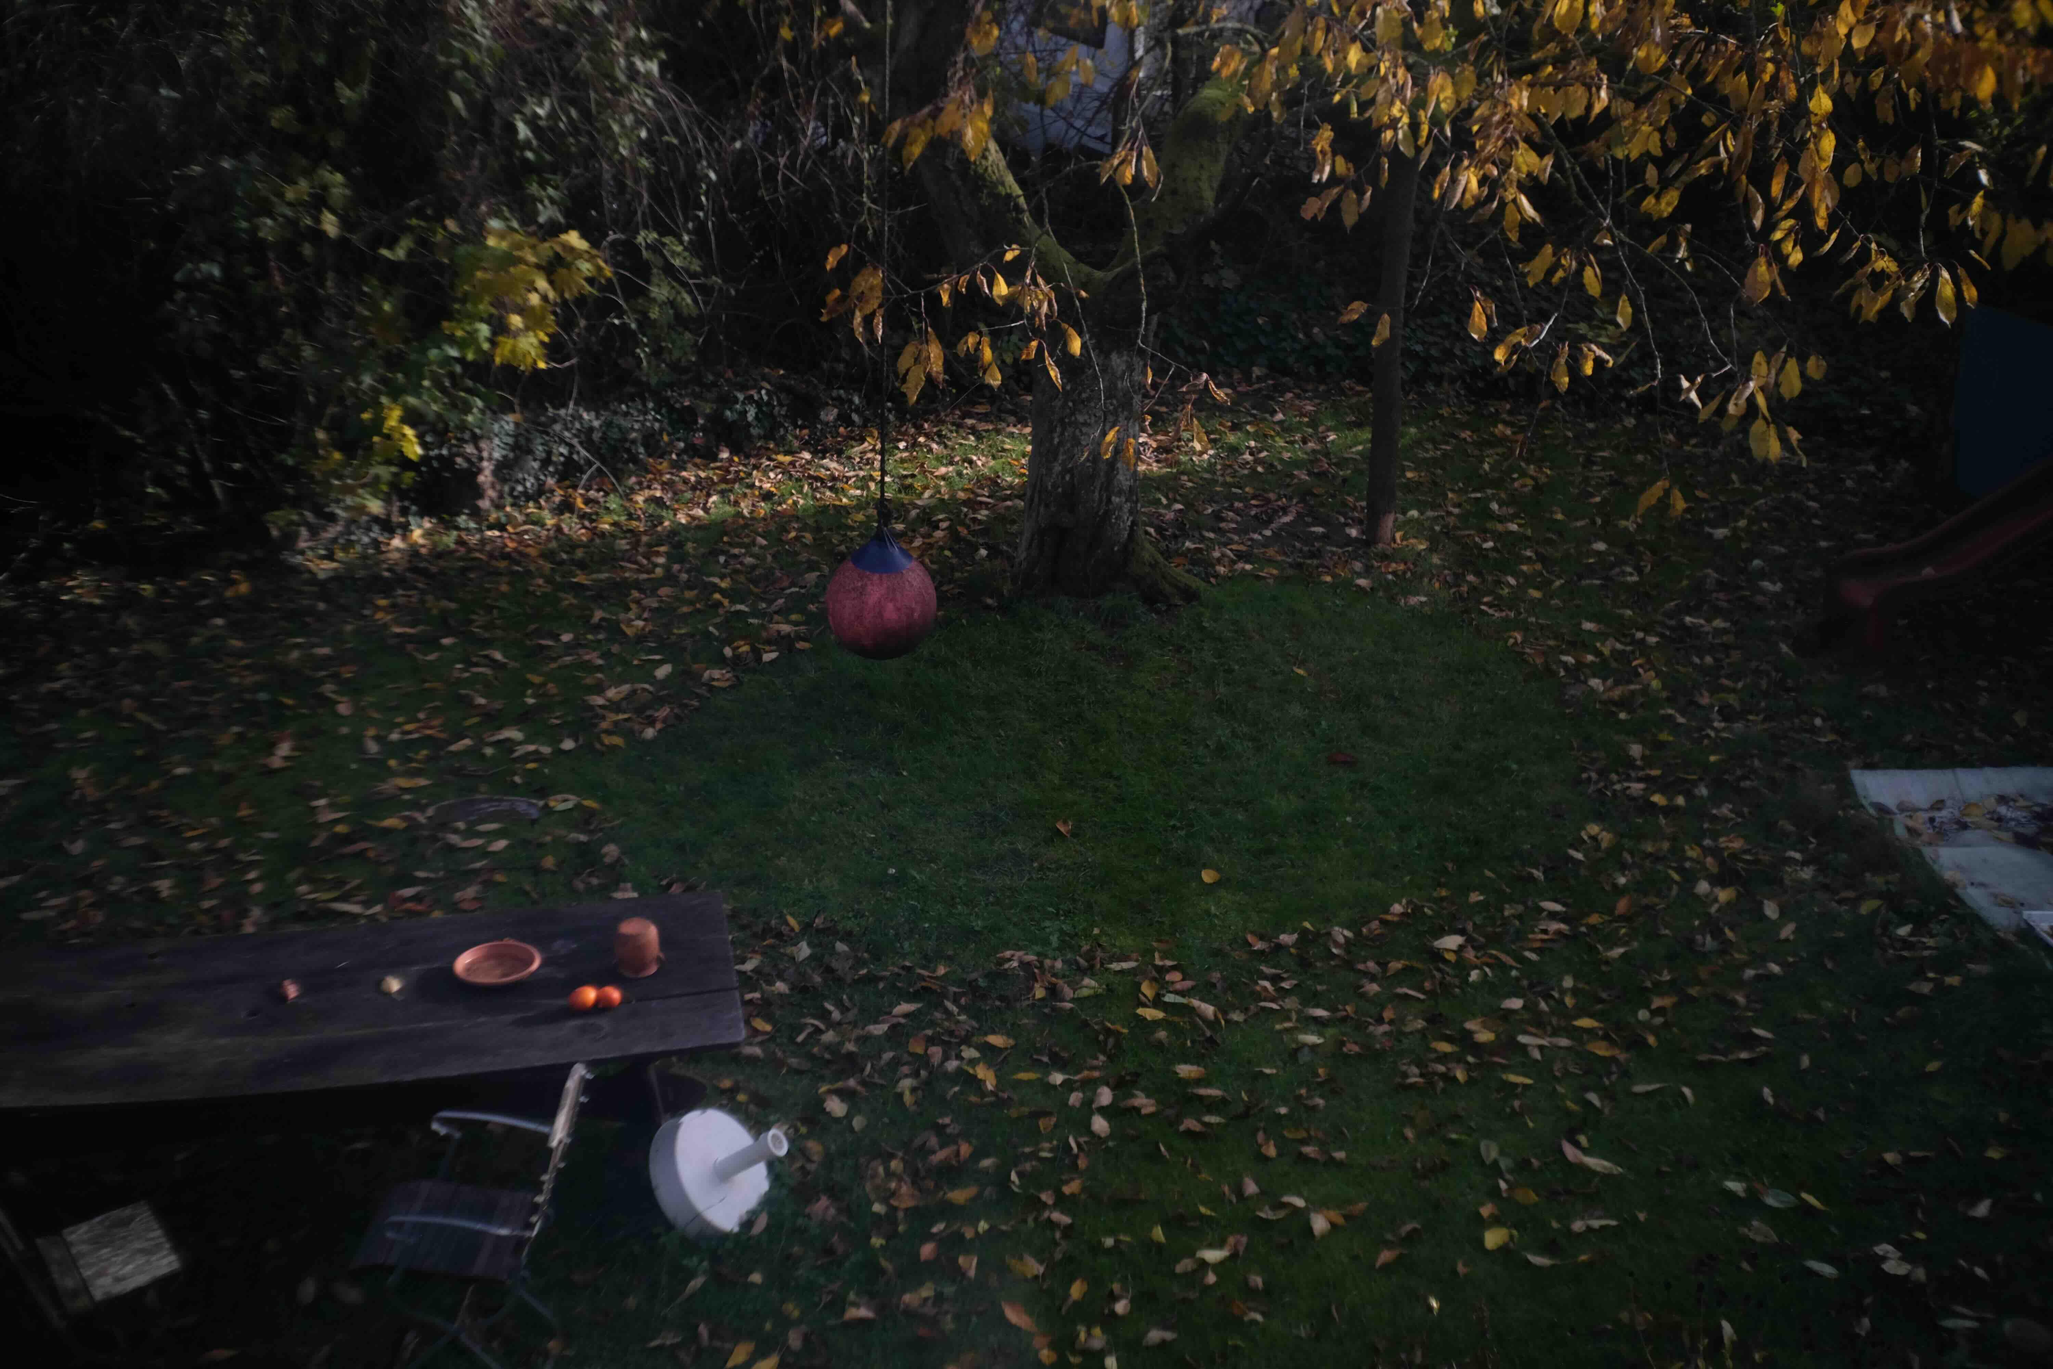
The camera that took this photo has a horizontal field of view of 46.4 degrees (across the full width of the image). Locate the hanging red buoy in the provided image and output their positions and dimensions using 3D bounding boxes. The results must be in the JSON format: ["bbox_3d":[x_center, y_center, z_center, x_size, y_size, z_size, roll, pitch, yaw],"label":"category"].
[{"bbox_3d":[-0.621,-0.391,10.223,0.470,0.580,0.470,0,22,-3],"label":"hanging red buoy"}]

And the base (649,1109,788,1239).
[{"bbox_3d":[-0.875,1.458,7.308,0.333,0.419,0.419,-30,7,28],"label":"base"}]

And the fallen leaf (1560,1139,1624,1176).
[{"bbox_3d":[1.865,1.564,7.899,0.215,0.045,0.075,17,27,33],"label":"fallen leaf"}]

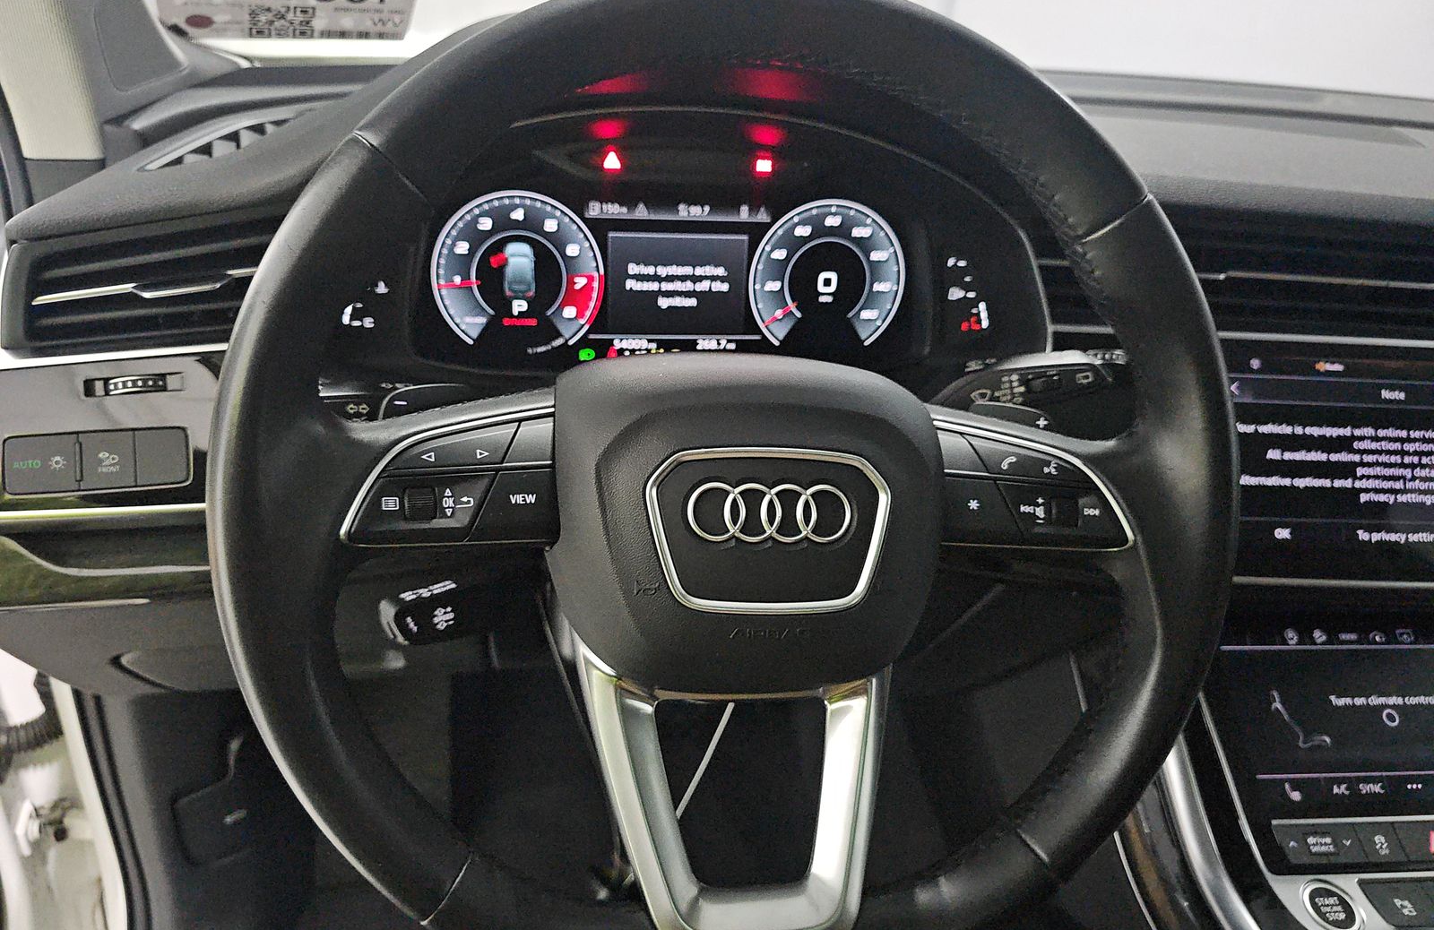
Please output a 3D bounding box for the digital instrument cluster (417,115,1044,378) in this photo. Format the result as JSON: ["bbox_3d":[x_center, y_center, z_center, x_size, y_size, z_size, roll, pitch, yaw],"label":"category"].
[{"bbox_3d":[-0.017,-0.121,0.554,0.420,0.150,0.080,-1,2,-10],"label":"digital instrument cluster"}]

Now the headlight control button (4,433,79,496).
[{"bbox_3d":[-0.322,0.000,0.459,0.032,0.026,0.010,-4,2,-10],"label":"headlight control button"}]

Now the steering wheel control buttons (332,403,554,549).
[{"bbox_3d":[-0.095,0.003,0.346,0.075,0.055,0.019,1,-14,-17],"label":"steering wheel control buttons"}]

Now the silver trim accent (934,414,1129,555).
[{"bbox_3d":[0.125,0.006,0.385,0.080,0.054,0.021,2,-8,5],"label":"silver trim accent"}]

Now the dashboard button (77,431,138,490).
[{"bbox_3d":[-0.295,-0.002,0.464,0.025,0.027,0.010,-4,2,-10],"label":"dashboard button"}]

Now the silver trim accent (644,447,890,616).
[{"bbox_3d":[0.019,0.025,0.346,0.090,0.061,0.012,1,8,-10],"label":"silver trim accent"}]

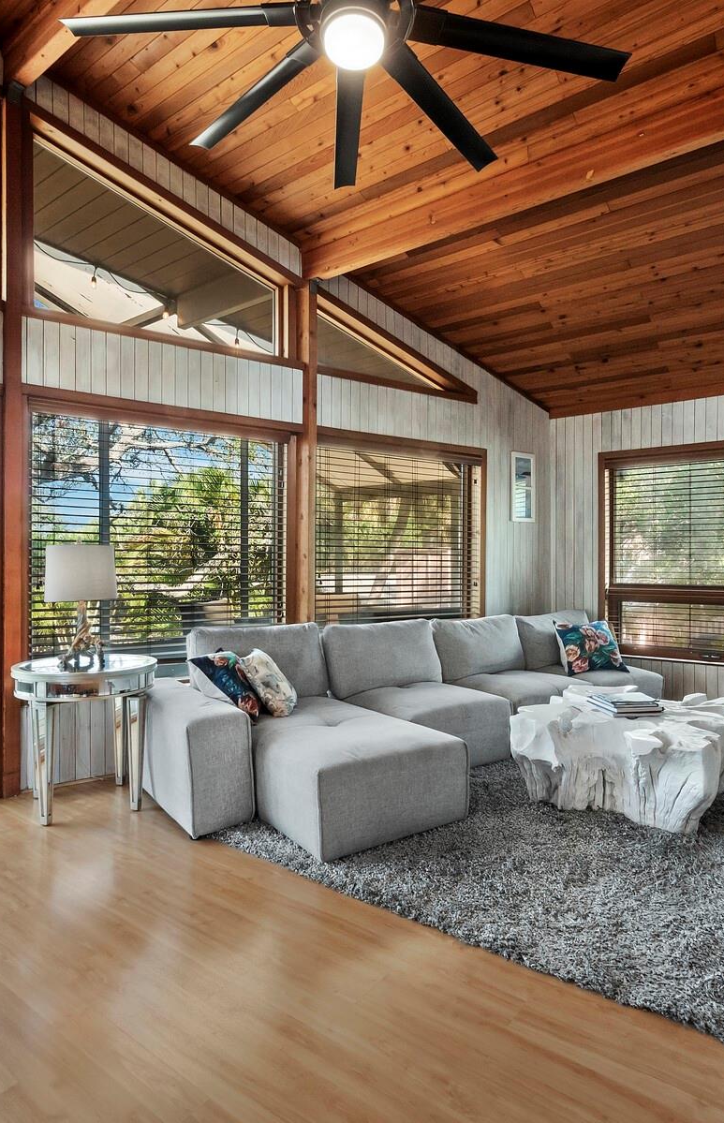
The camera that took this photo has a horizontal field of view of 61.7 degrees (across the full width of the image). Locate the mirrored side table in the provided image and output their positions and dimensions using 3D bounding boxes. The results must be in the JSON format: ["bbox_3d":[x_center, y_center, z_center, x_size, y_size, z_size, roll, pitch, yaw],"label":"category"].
[{"bbox_3d":[-1.349,0.851,2.978,0.655,0.679,0.655,0,0,-30],"label":"mirrored side table"}]

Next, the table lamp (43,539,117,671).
[{"bbox_3d":[-1.378,0.201,2.975,0.329,0.620,0.329,0,0,-30],"label":"table lamp"}]

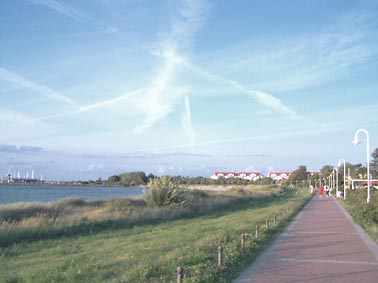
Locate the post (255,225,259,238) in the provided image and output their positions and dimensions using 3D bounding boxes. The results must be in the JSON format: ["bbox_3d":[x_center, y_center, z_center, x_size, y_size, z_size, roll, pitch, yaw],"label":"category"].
[{"bbox_3d":[2.060,2.753,12.600,0.090,0.460,0.090,0,-6,0],"label":"post"}]

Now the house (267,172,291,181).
[{"bbox_3d":[85.725,36.195,395.000,21.500,13.500,13.000,0,-6,0],"label":"house"}]

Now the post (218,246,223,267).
[{"bbox_3d":[0.648,2.369,8.500,0.090,0.460,0.090,0,-6,0],"label":"post"}]

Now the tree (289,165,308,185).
[{"bbox_3d":[71.293,22.006,270.000,13.000,14.000,12.000,0,-6,0],"label":"tree"}]

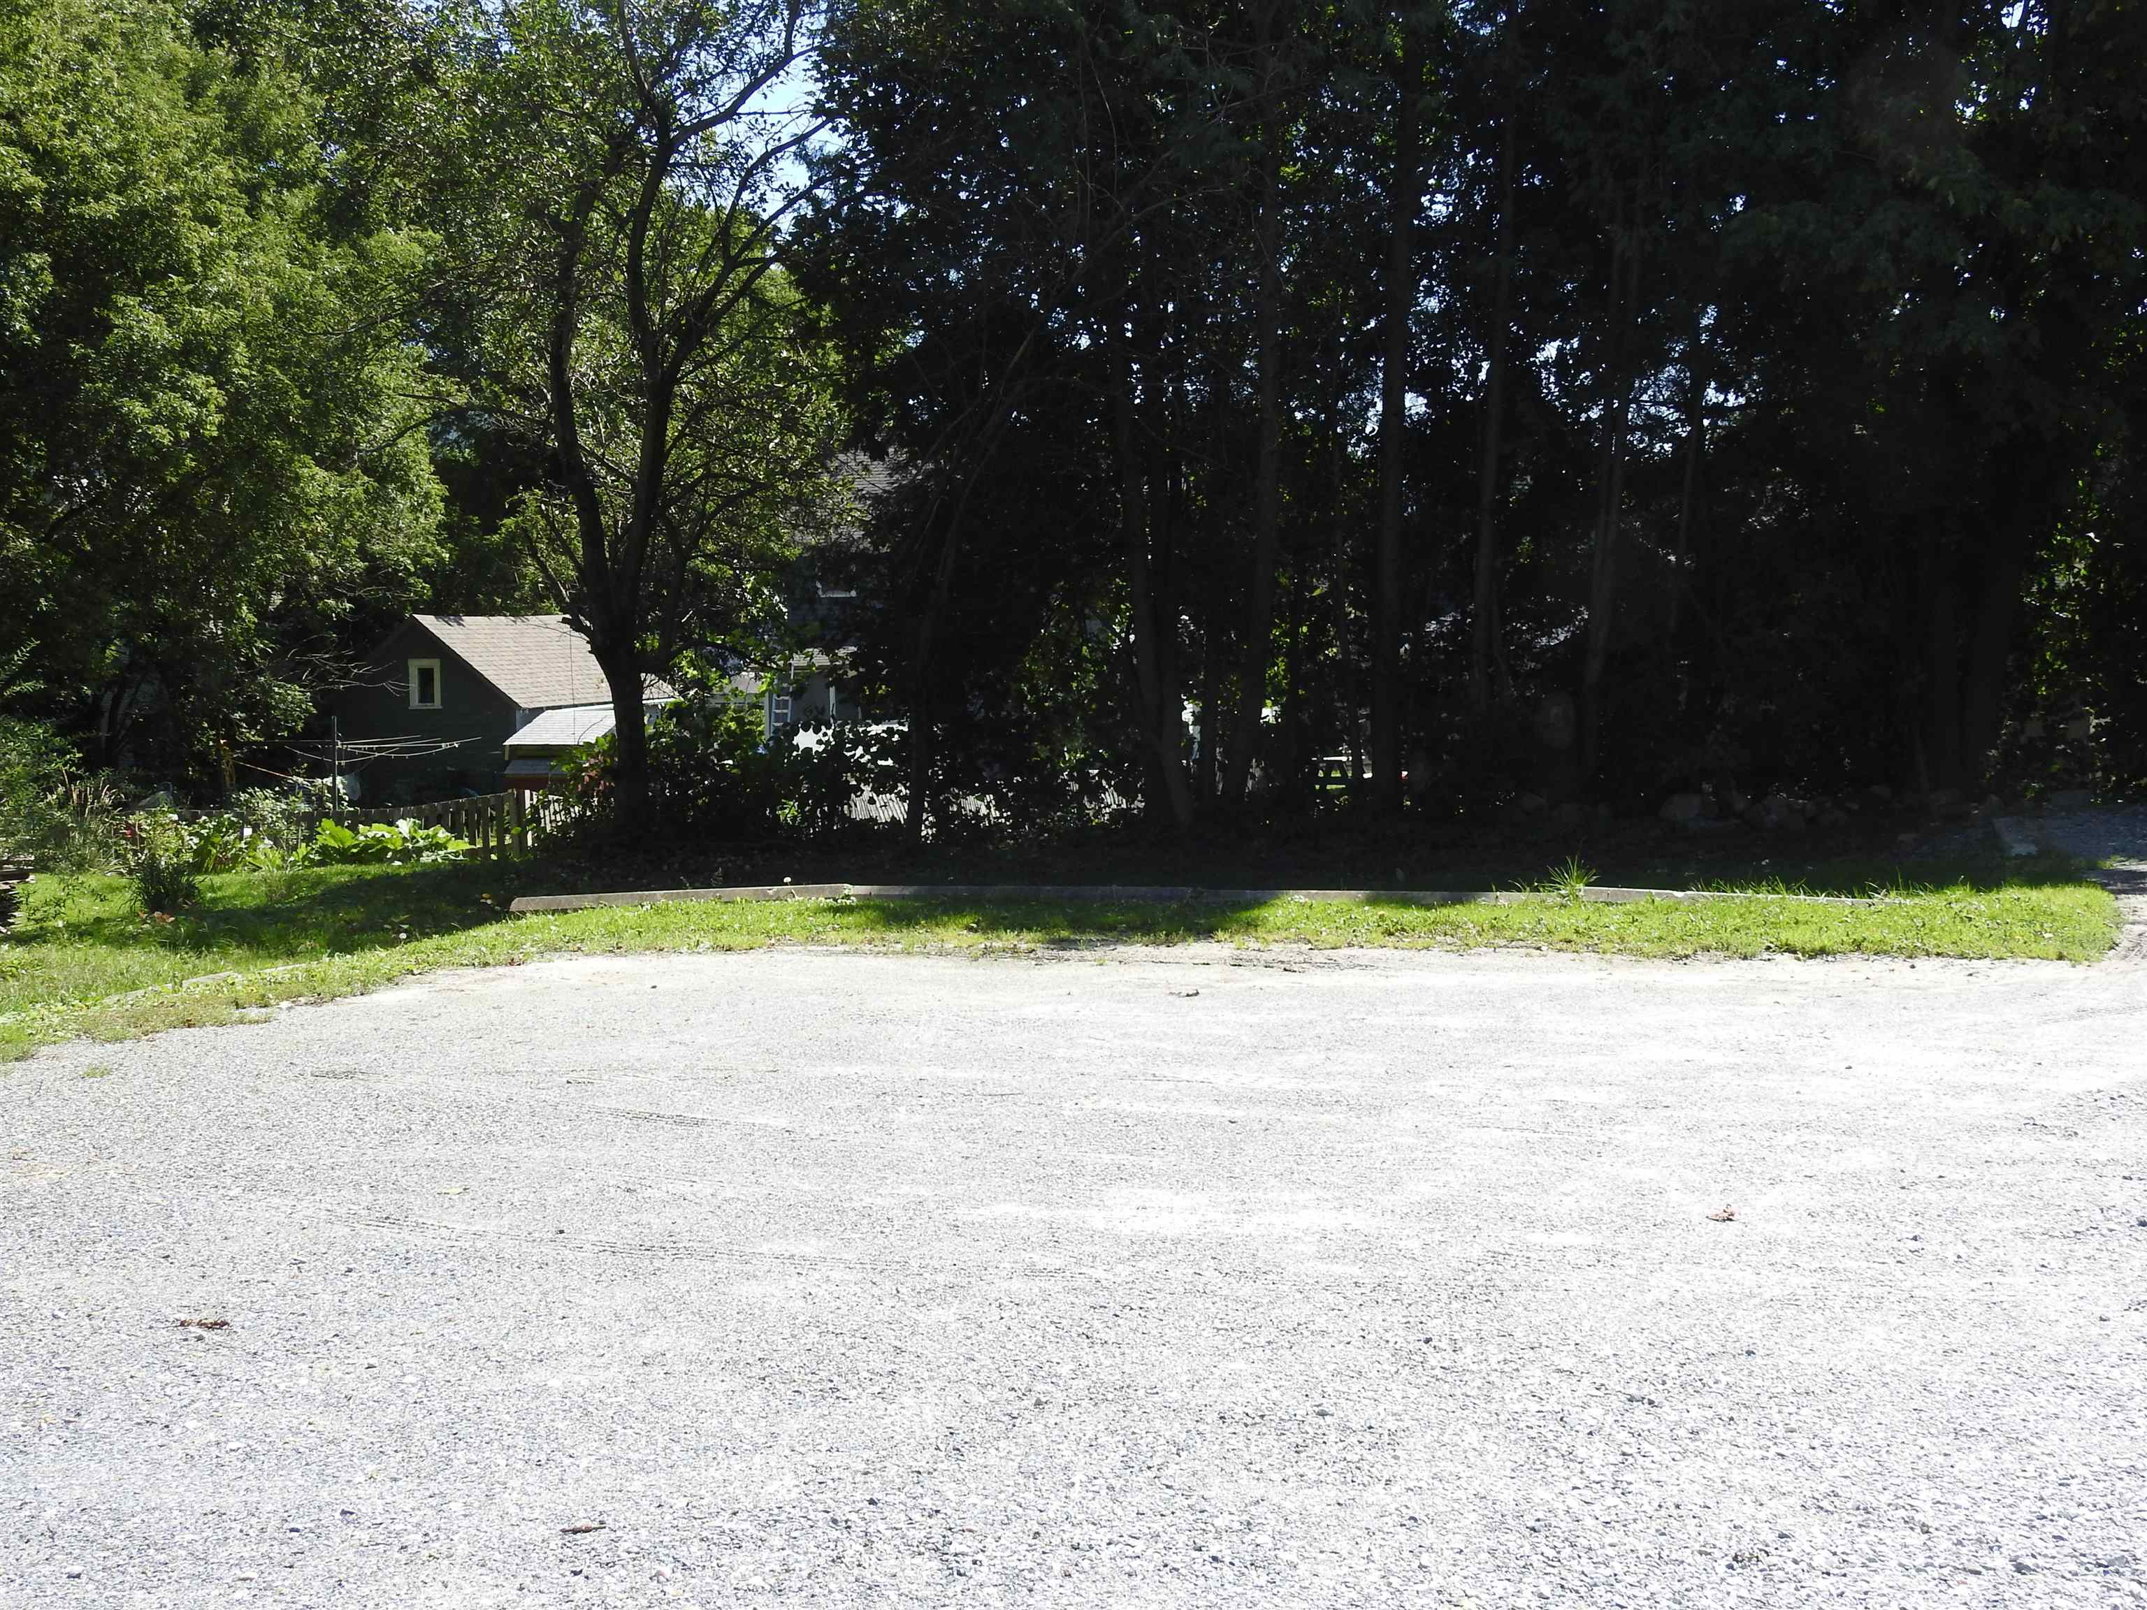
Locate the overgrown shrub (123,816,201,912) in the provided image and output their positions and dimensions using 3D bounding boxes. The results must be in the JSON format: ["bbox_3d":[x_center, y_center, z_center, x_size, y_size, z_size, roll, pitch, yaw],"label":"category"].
[{"bbox_3d":[-6.261,0.397,18.300,0.550,0.690,0.530,0,3,0],"label":"overgrown shrub"}]

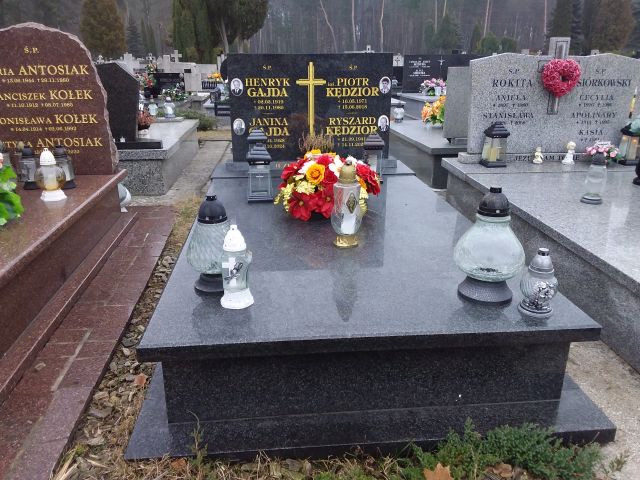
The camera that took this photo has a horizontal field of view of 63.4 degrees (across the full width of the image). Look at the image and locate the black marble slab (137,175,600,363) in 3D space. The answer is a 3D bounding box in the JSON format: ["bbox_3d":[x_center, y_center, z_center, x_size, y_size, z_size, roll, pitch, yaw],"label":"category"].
[{"bbox_3d":[0.062,-0.043,2.149,1.180,0.038,1.812,-2,20,-5],"label":"black marble slab"}]

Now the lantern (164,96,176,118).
[{"bbox_3d":[-1.685,-1.486,5.800,0.130,0.224,0.130,-1,20,-5],"label":"lantern"}]

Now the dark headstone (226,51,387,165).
[{"bbox_3d":[-0.053,-0.794,3.128,0.956,0.624,0.080,-2,20,-5],"label":"dark headstone"}]

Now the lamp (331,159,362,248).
[{"bbox_3d":[0.116,-0.154,2.178,0.134,0.361,0.134,-1,20,-5],"label":"lamp"}]

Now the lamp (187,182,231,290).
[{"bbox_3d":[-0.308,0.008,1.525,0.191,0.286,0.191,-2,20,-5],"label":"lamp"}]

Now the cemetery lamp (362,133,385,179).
[{"bbox_3d":[0.300,-0.466,2.886,0.124,0.264,0.124,-2,20,-5],"label":"cemetery lamp"}]

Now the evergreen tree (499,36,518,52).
[{"bbox_3d":[10.413,-10.133,28.511,1.000,2.000,1.000,-1,20,-5],"label":"evergreen tree"}]

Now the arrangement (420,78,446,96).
[{"bbox_3d":[1.806,-2.415,8.111,0.425,0.307,0.319,-2,20,-5],"label":"arrangement"}]

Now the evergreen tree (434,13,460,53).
[{"bbox_3d":[8.125,-12.492,32.778,1.671,3.510,1.671,-1,20,-5],"label":"evergreen tree"}]

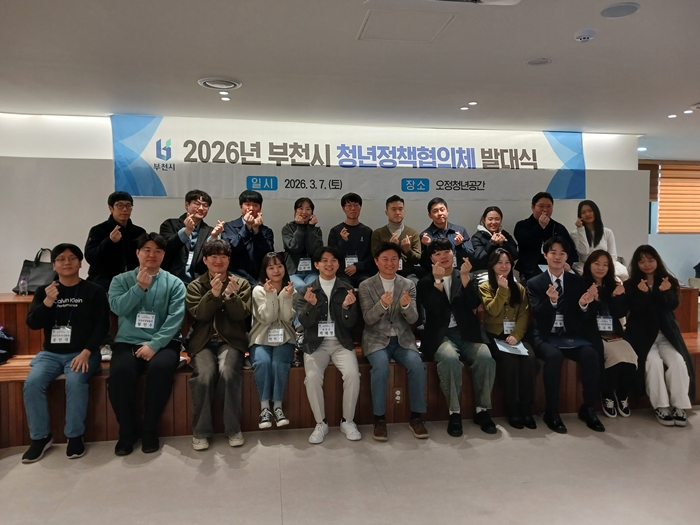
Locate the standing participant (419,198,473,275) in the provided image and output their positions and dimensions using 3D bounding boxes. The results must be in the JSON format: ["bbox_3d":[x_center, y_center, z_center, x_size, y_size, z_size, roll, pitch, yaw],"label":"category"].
[{"bbox_3d":[0.894,0.060,4.948,0.500,1.307,0.750,0,3,-7],"label":"standing participant"}]

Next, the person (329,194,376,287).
[{"bbox_3d":[0.013,0.053,4.792,0.480,1.338,0.750,0,3,-7],"label":"person"}]

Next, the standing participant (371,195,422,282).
[{"bbox_3d":[0.421,0.056,4.865,0.480,1.325,0.750,0,3,-6],"label":"standing participant"}]

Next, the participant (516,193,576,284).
[{"bbox_3d":[1.856,0.004,5.110,0.630,1.320,0.780,0,3,8],"label":"participant"}]

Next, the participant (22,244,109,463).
[{"bbox_3d":[-1.948,0.549,3.706,0.540,1.340,0.700,-1,4,-12],"label":"participant"}]

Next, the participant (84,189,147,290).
[{"bbox_3d":[-1.891,0.052,4.479,0.550,1.300,0.760,-1,4,-20],"label":"participant"}]

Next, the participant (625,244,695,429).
[{"bbox_3d":[2.492,0.520,4.435,0.560,1.310,0.760,0,3,4],"label":"participant"}]

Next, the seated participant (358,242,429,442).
[{"bbox_3d":[0.330,0.529,4.089,0.520,1.334,0.760,0,3,-6],"label":"seated participant"}]

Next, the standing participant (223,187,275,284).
[{"bbox_3d":[-0.857,0.058,4.640,0.500,1.345,0.750,-1,3,-10],"label":"standing participant"}]

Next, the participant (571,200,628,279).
[{"bbox_3d":[2.326,0.053,5.189,0.500,1.294,0.720,0,3,3],"label":"participant"}]

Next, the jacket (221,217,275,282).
[{"bbox_3d":[-0.893,-0.052,4.775,0.500,0.699,0.420,-1,3,-10],"label":"jacket"}]

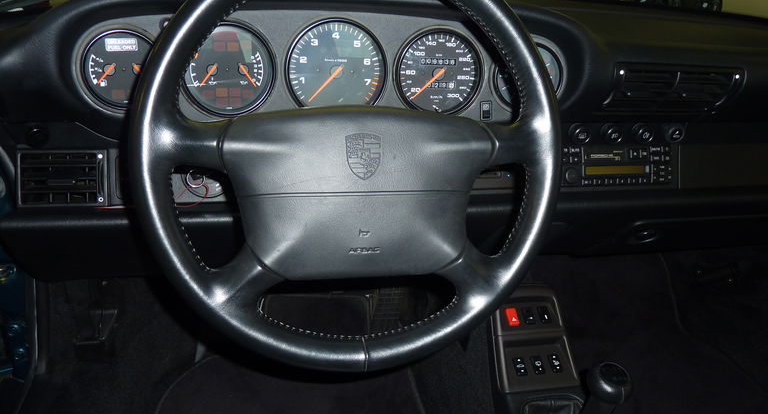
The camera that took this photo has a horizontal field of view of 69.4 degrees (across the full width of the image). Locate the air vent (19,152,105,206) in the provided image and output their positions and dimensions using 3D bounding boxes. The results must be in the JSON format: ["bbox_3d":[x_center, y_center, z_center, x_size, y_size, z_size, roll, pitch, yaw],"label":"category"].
[{"bbox_3d":[-0.381,-0.036,0.662,0.097,0.068,0.040,-2,17,-11],"label":"air vent"}]

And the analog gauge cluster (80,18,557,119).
[{"bbox_3d":[-0.056,-0.171,0.695,0.588,0.128,0.060,-2,15,-11],"label":"analog gauge cluster"}]

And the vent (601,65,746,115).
[{"bbox_3d":[0.384,-0.159,0.747,0.195,0.070,0.050,-2,25,-11],"label":"vent"}]

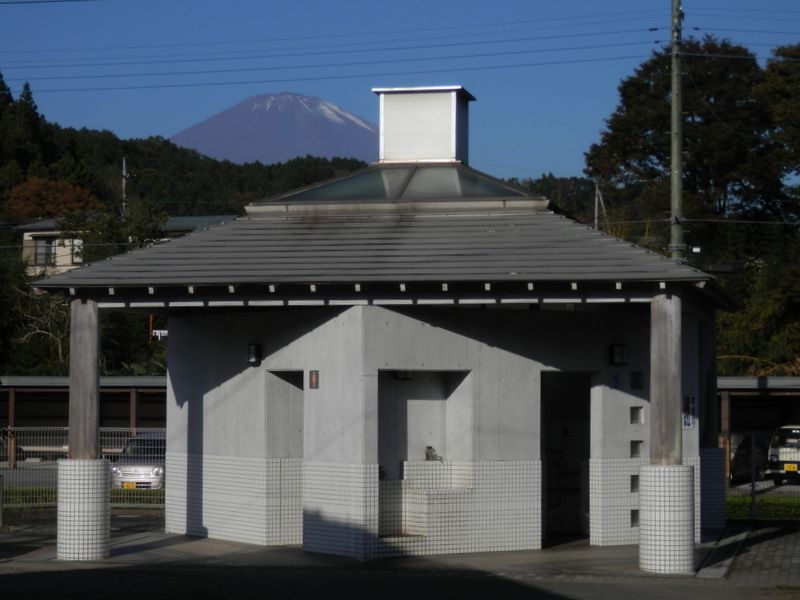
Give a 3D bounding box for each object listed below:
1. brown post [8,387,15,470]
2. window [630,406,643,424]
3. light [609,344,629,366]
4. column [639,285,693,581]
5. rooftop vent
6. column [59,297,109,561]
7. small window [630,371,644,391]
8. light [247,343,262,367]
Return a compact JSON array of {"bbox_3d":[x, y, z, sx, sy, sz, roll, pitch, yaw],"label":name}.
[{"bbox_3d":[-12.807,4.233,61.167,0.160,2.706,0.160,-1,-3,29],"label":"brown post"},{"bbox_3d":[2.737,1.351,21.581,0.200,0.200,0.110,2,-3,-32],"label":"window"},{"bbox_3d":[2.525,0.639,21.350,0.195,0.252,0.115,2,-3,-32],"label":"light"},{"bbox_3d":[2.764,1.374,19.153,0.570,2.852,0.570,-1,-3,12],"label":"column"},{"bbox_3d":[0.318,-2.103,23.128,1.110,0.940,1.110,-1,-3,12],"label":"rooftop vent"},{"bbox_3d":[-3.493,1.427,20.495,0.575,2.850,0.575,-1,-3,12],"label":"column"},{"bbox_3d":[2.739,0.947,21.602,0.200,0.200,0.110,2,-3,-32],"label":"small window"},{"bbox_3d":[-1.677,0.642,21.384,0.115,0.275,0.195,2,-3,-33],"label":"light"}]

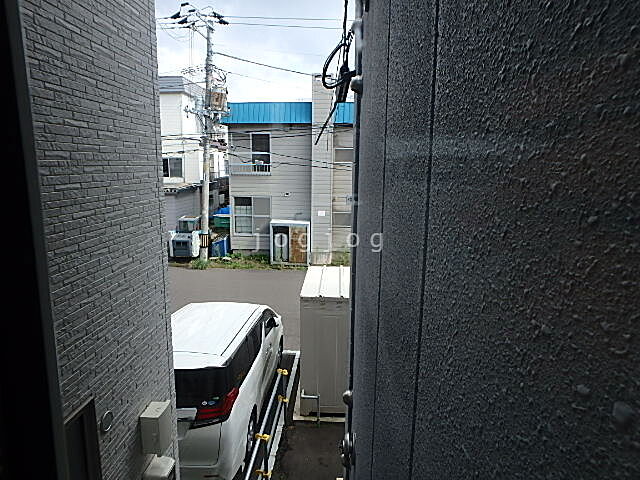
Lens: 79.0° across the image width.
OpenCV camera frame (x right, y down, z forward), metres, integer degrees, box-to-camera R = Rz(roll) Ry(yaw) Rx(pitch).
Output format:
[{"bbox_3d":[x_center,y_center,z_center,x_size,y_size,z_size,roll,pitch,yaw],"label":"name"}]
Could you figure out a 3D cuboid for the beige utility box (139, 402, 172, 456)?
[{"bbox_3d":[-1.145,1.327,2.733,0.132,0.288,0.170,1,10,4],"label":"beige utility box"}]

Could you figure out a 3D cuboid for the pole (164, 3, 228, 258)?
[{"bbox_3d":[-5.151,-4.354,17.119,2.464,10.763,1.300,1,10,4],"label":"pole"}]

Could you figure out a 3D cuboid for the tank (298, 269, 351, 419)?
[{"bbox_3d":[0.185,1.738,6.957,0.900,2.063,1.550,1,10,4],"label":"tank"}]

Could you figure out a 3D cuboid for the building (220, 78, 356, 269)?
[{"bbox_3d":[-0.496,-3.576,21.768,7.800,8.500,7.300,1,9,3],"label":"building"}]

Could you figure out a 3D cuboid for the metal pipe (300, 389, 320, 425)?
[{"bbox_3d":[-0.140,2.658,6.205,0.314,0.606,0.070,1,10,4],"label":"metal pipe"}]

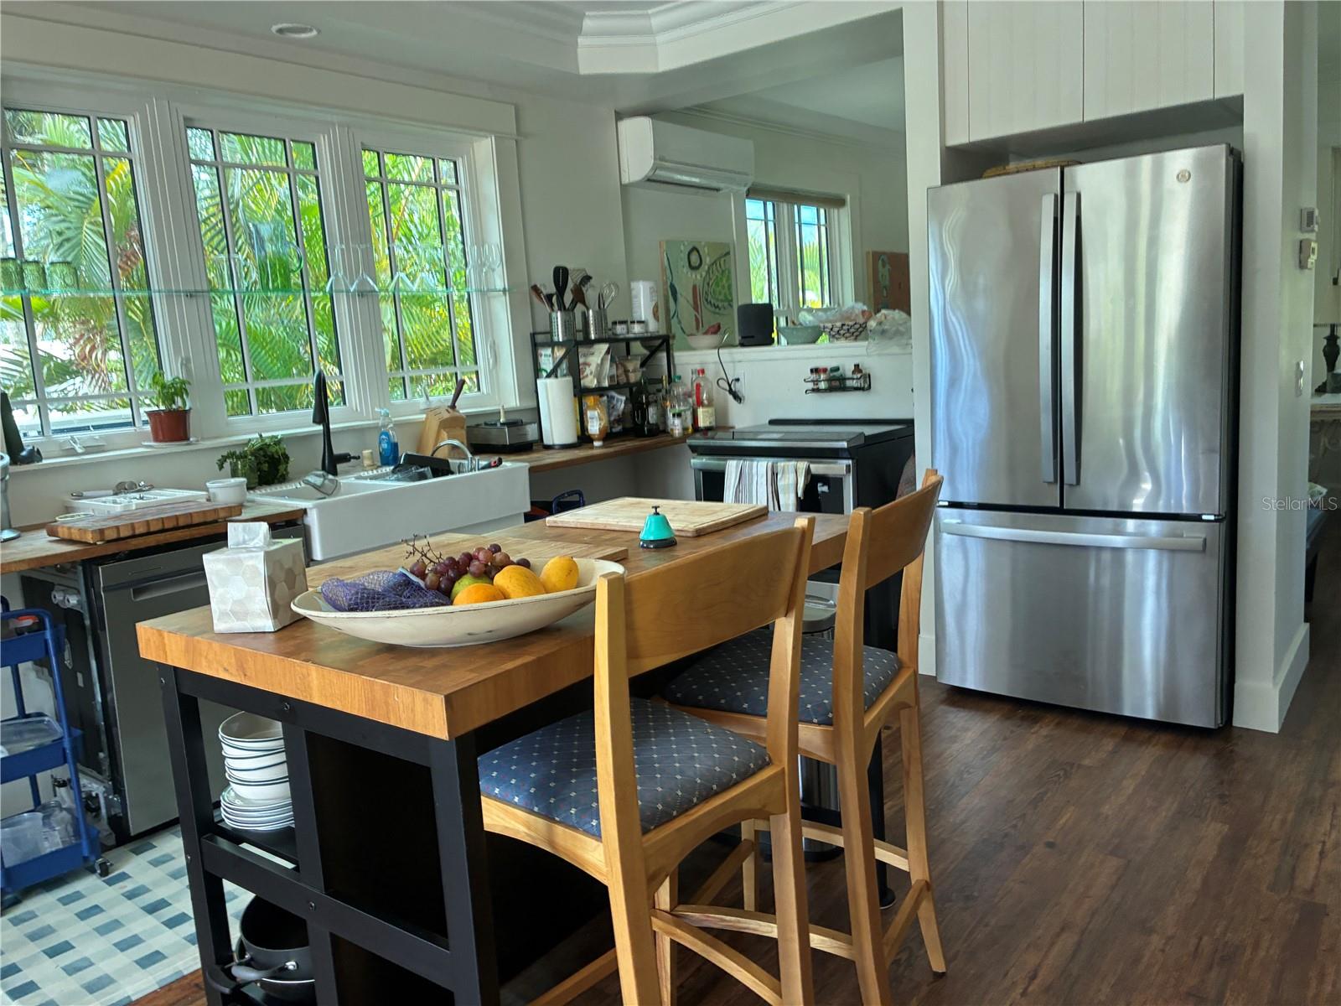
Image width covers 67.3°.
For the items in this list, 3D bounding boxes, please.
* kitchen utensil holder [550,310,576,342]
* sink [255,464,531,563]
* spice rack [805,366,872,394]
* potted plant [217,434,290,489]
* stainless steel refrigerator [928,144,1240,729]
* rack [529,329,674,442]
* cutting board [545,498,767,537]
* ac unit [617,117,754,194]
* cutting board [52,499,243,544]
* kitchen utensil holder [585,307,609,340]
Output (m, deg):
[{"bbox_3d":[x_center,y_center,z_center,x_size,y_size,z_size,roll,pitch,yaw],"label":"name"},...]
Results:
[{"bbox_3d":[-0.494,-0.811,4.612,0.118,0.134,0.118,-4,9,1],"label":"kitchen utensil holder"},{"bbox_3d":[-1.031,0.006,3.533,0.635,0.183,0.900,3,11,36],"label":"sink"},{"bbox_3d":[0.752,-0.551,4.546,0.302,0.115,0.075,3,11,36],"label":"spice rack"},{"bbox_3d":[-1.419,-0.143,3.482,0.180,0.195,0.230,3,11,36],"label":"potted plant"},{"bbox_3d":[1.474,-0.220,3.526,0.904,1.775,0.760,3,11,36],"label":"stainless steel refrigerator"},{"bbox_3d":[-0.311,-0.590,4.899,0.270,0.495,0.706,3,11,36],"label":"rack"},{"bbox_3d":[-0.032,0.034,2.440,0.443,0.015,0.307,3,11,36],"label":"cutting board"},{"bbox_3d":[0.113,-1.847,5.444,0.205,0.300,0.960,3,11,36],"label":"ac unit"},{"bbox_3d":[-1.491,0.048,2.868,0.290,0.033,0.412,3,11,36],"label":"cutting board"},{"bbox_3d":[-0.350,-0.852,4.805,0.118,0.134,0.118,-4,9,1],"label":"kitchen utensil holder"}]

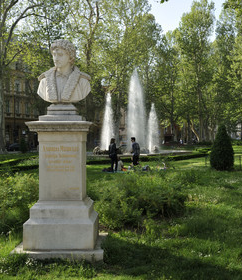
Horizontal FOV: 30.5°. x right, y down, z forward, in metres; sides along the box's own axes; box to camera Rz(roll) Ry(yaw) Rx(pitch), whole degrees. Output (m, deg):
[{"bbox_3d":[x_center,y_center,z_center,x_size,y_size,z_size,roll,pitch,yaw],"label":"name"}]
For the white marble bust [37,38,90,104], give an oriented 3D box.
[{"bbox_3d":[-0.800,-0.975,6.300,0.750,0.890,0.460,0,0,7],"label":"white marble bust"}]

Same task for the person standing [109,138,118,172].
[{"bbox_3d":[-0.370,0.760,21.900,0.400,1.650,0.500,0,0,-41],"label":"person standing"}]

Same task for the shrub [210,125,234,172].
[{"bbox_3d":[5.310,0.390,23.400,1.270,2.370,1.270,0,0,0],"label":"shrub"}]

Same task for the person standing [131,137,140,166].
[{"bbox_3d":[0.760,0.750,22.500,0.420,1.720,0.520,0,0,37],"label":"person standing"}]

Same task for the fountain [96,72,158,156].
[{"bbox_3d":[0.700,-2.550,41.500,5.800,7.850,5.600,0,0,0],"label":"fountain"}]

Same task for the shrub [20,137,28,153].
[{"bbox_3d":[-12.900,0.660,58.000,1.050,2.100,1.050,0,0,0],"label":"shrub"}]

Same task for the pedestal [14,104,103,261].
[{"bbox_3d":[-0.825,0.540,6.360,1.220,2.110,1.060,0,0,2],"label":"pedestal"}]

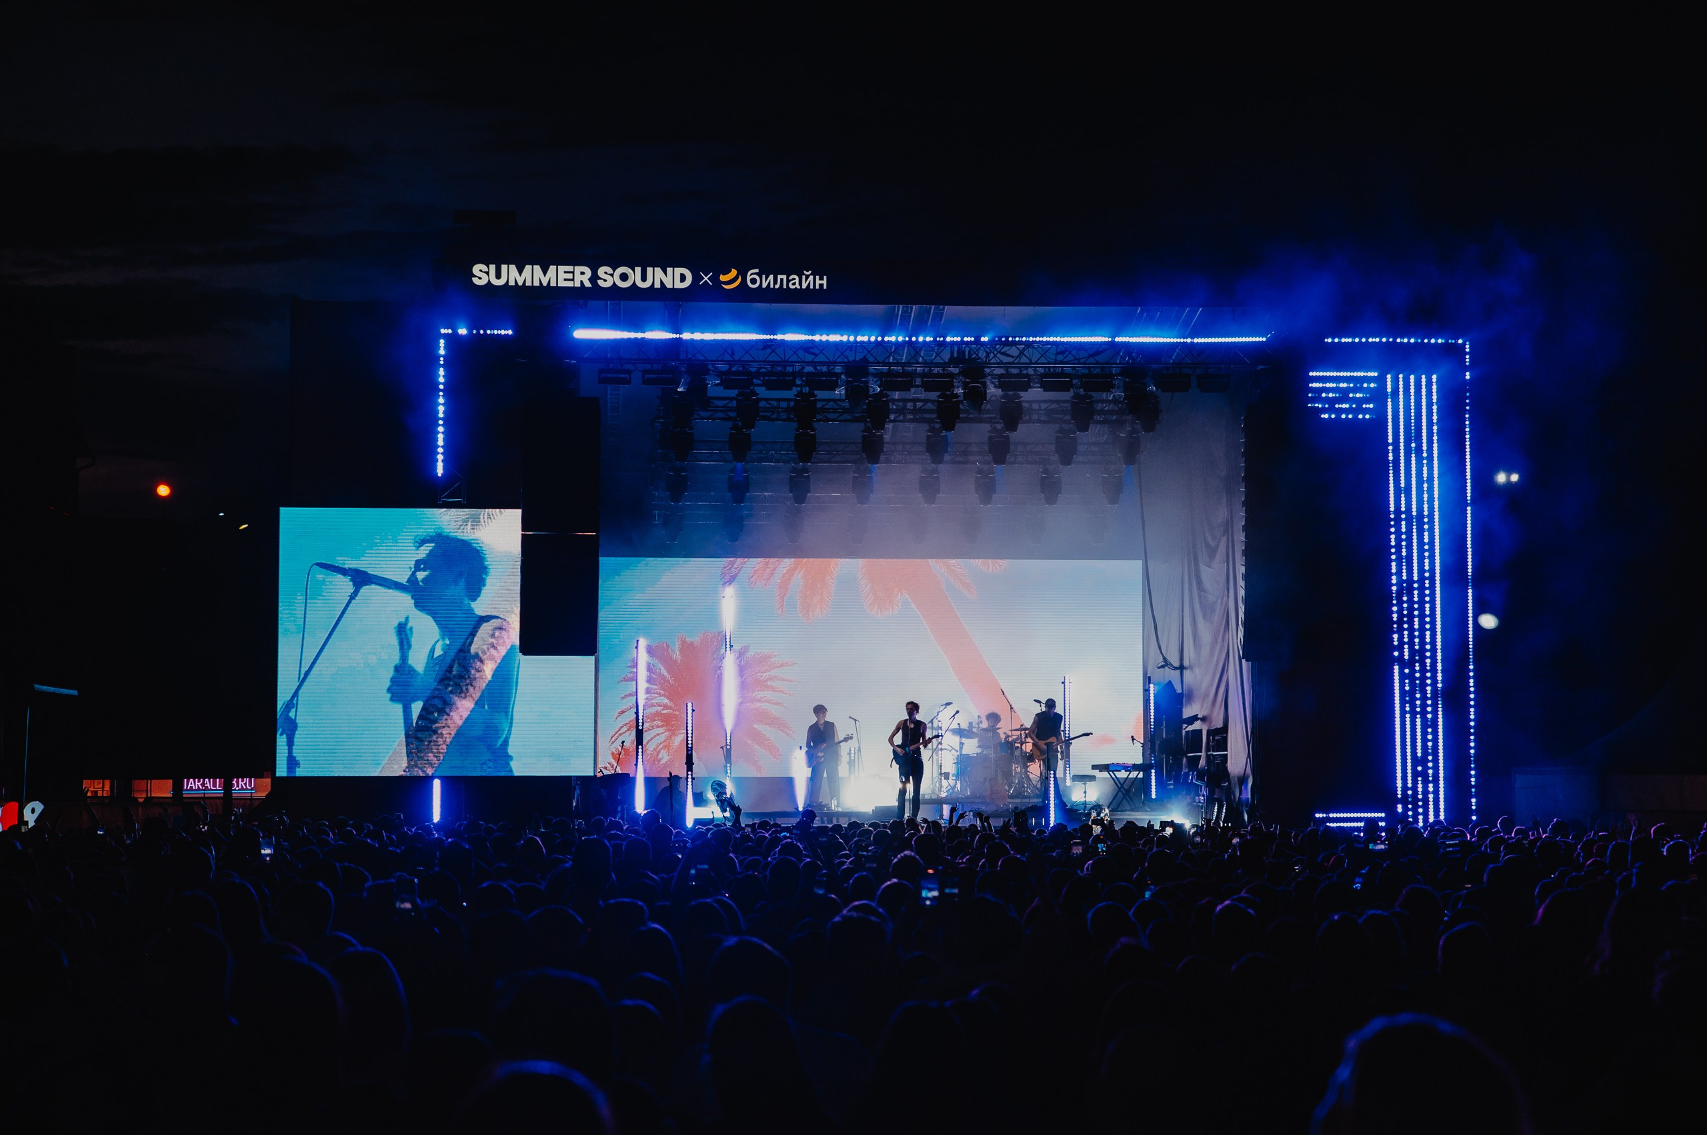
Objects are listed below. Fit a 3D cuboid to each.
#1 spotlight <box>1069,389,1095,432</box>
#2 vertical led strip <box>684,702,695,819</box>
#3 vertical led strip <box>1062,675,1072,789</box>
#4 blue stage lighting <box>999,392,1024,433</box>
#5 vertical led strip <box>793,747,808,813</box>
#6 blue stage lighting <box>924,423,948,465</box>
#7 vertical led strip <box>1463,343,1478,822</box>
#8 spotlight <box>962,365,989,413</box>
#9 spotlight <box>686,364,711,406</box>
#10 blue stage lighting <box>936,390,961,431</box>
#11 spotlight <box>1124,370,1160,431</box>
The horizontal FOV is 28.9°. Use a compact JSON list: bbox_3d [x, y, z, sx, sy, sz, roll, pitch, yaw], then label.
[{"bbox_3d":[3.500,-2.394,50.700,0.390,0.660,0.380,0,-4,-4],"label":"spotlight"},{"bbox_3d":[-2.413,2.881,48.600,0.140,1.930,0.130,0,-4,-4],"label":"vertical led strip"},{"bbox_3d":[3.515,2.706,54.300,0.130,1.930,0.120,0,-4,-5],"label":"vertical led strip"},{"bbox_3d":[2.403,-2.369,50.600,0.390,0.630,0.380,0,-4,-4],"label":"blue stage lighting"},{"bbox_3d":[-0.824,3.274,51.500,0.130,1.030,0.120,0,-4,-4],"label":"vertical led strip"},{"bbox_3d":[1.276,-1.914,51.200,0.360,0.620,0.340,0,-4,-5],"label":"blue stage lighting"},{"bbox_3d":[8.987,0.223,48.300,0.110,7.000,0.110,0,-4,-5],"label":"vertical led strip"},{"bbox_3d":[1.794,-2.655,49.300,0.400,0.700,0.400,0,-4,-4],"label":"spotlight"},{"bbox_3d":[-2.281,-2.681,48.700,0.360,0.660,0.360,0,-4,-5],"label":"spotlight"},{"bbox_3d":[1.410,-2.333,49.400,0.360,0.620,0.340,0,-4,-5],"label":"blue stage lighting"},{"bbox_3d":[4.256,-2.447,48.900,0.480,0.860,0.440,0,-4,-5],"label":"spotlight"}]

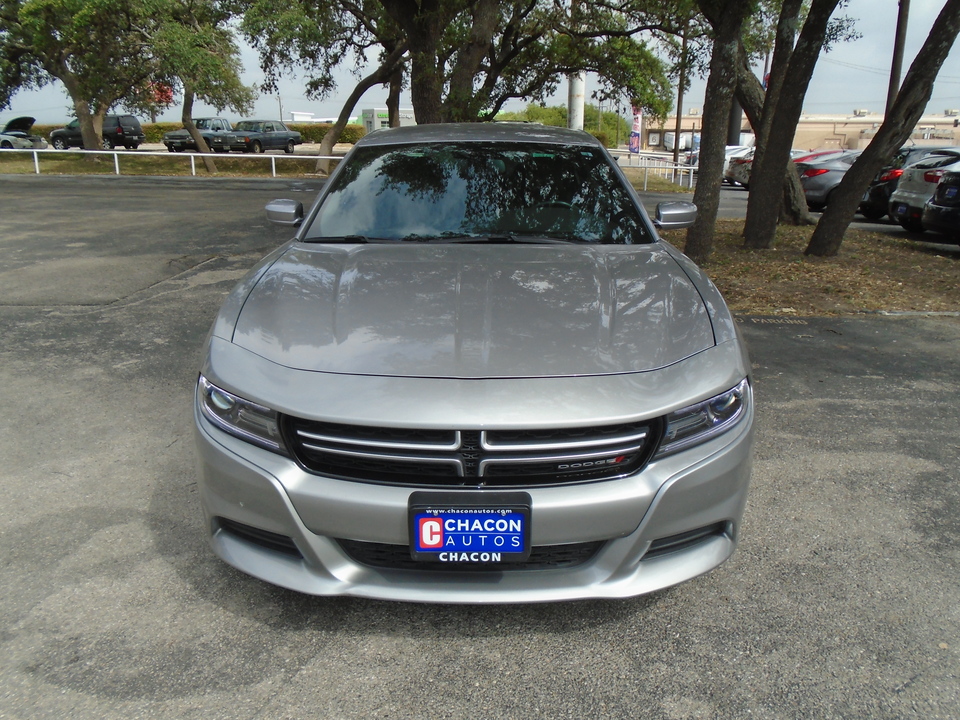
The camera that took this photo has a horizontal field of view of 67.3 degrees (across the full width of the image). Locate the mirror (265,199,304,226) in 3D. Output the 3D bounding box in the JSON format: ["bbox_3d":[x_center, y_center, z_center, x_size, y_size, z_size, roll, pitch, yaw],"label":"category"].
[{"bbox_3d":[-0.973,-0.737,3.599,0.210,0.130,0.135,0,18,1],"label":"mirror"}]

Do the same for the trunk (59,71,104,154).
[{"bbox_3d":[-14.737,-9.065,26.734,1.600,3.000,1.000,-9,20,-27],"label":"trunk"}]

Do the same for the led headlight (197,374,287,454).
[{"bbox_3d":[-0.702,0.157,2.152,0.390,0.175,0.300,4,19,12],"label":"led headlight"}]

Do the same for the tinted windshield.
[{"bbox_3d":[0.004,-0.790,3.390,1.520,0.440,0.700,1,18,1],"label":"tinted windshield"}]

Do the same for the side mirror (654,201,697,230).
[{"bbox_3d":[0.965,-0.714,3.549,0.210,0.140,0.150,0,18,0],"label":"side mirror"}]

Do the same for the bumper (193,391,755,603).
[{"bbox_3d":[-0.023,0.371,2.193,1.870,0.490,0.560,0,18,1],"label":"bumper"}]

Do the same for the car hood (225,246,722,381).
[{"bbox_3d":[-0.011,-0.237,2.621,1.600,0.260,1.250,1,18,1],"label":"car hood"}]

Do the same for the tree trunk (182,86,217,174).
[{"bbox_3d":[-8.269,-6.731,21.146,0.800,2.450,0.500,0,18,1],"label":"tree trunk"}]

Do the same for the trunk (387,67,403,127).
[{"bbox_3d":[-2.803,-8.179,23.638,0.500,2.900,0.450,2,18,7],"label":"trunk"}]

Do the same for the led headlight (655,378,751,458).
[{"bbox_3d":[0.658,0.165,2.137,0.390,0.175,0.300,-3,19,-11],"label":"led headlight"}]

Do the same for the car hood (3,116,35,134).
[{"bbox_3d":[-23.127,-11.754,36.176,0.900,0.750,1.400,3,18,8],"label":"car hood"}]

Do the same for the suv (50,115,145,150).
[{"bbox_3d":[-20.550,-12.170,38.550,4.950,1.850,1.920,4,19,12],"label":"suv"}]

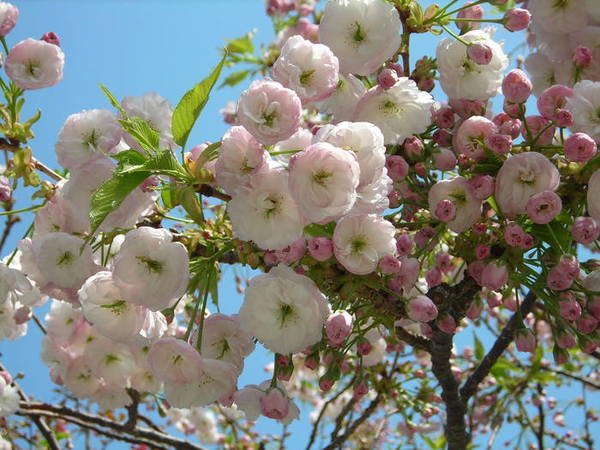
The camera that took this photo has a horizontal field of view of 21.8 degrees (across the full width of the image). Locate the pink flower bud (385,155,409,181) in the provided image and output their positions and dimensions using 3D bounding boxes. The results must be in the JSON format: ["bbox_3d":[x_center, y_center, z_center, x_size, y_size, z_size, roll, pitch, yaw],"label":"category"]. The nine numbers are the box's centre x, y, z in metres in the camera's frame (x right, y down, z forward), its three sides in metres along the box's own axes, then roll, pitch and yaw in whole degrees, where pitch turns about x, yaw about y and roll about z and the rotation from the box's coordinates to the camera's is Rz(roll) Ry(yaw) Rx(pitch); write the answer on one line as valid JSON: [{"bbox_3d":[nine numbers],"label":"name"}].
[{"bbox_3d":[0.059,-0.035,0.950,0.015,0.015,0.017,-40,0,23],"label":"pink flower bud"}]

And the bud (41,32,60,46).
[{"bbox_3d":[-0.171,-0.127,1.070,0.015,0.013,0.015,9,-9,-23],"label":"bud"}]

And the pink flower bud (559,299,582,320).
[{"bbox_3d":[0.167,0.052,0.960,0.015,0.013,0.016,4,20,-11],"label":"pink flower bud"}]

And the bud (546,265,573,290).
[{"bbox_3d":[0.163,0.034,0.980,0.017,0.017,0.015,-2,-60,4],"label":"bud"}]

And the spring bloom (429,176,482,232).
[{"bbox_3d":[0.106,-0.014,1.060,0.036,0.037,0.029,-1,18,6],"label":"spring bloom"}]

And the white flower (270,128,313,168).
[{"bbox_3d":[-0.007,-0.046,0.980,0.033,0.032,0.024,3,5,-6],"label":"white flower"}]

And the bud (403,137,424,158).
[{"bbox_3d":[0.071,-0.048,0.970,0.014,0.015,0.015,0,-6,0],"label":"bud"}]

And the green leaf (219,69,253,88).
[{"bbox_3d":[-0.048,-0.108,1.150,0.025,0.010,0.015,8,-66,3],"label":"green leaf"}]

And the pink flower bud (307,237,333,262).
[{"bbox_3d":[0.012,0.015,0.930,0.015,0.015,0.018,-12,0,28],"label":"pink flower bud"}]

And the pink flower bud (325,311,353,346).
[{"bbox_3d":[0.022,0.060,0.900,0.015,0.021,0.015,-8,-38,0],"label":"pink flower bud"}]

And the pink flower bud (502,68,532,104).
[{"bbox_3d":[0.138,-0.088,0.990,0.019,0.022,0.019,0,6,0],"label":"pink flower bud"}]

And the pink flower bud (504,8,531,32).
[{"bbox_3d":[0.139,-0.131,1.000,0.018,0.015,0.015,-1,6,0],"label":"pink flower bud"}]

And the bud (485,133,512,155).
[{"bbox_3d":[0.120,-0.049,0.940,0.017,0.015,0.017,2,14,-7],"label":"bud"}]

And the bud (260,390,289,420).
[{"bbox_3d":[-0.016,0.112,0.970,0.017,0.018,0.017,2,-53,-5],"label":"bud"}]

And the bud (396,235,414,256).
[{"bbox_3d":[0.070,0.014,1.040,0.012,0.014,0.015,-1,21,6],"label":"bud"}]

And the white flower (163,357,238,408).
[{"bbox_3d":[-0.062,0.097,0.970,0.047,0.030,0.036,3,-66,-8],"label":"white flower"}]

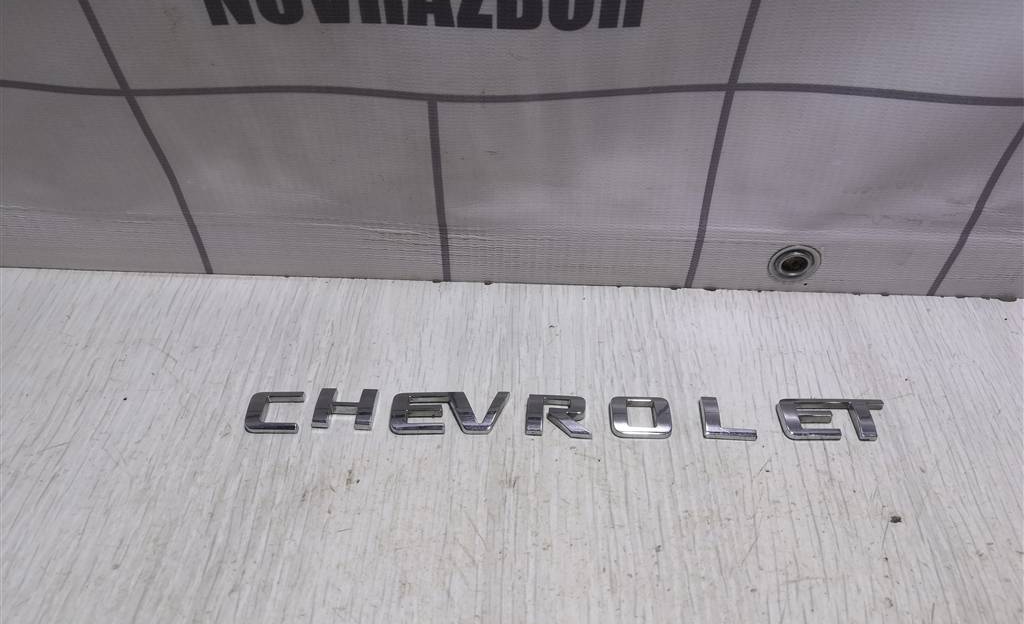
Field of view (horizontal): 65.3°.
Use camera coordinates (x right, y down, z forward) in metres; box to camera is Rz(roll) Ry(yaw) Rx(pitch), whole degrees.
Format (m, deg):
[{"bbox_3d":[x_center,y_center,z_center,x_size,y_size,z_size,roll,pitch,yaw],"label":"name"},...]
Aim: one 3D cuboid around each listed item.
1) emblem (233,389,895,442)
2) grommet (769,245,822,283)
[{"bbox_3d":[0.024,0.044,0.341,0.273,0.004,0.021,1,48,1],"label":"emblem"},{"bbox_3d":[0.134,-0.023,0.378,0.024,0.024,0.004,1,48,1],"label":"grommet"}]

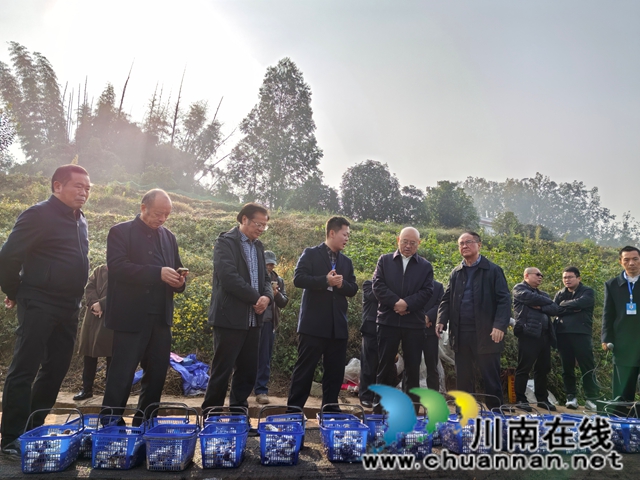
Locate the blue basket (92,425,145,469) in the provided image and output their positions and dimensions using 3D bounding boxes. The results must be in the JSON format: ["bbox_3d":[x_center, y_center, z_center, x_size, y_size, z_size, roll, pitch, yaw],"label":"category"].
[{"bbox_3d":[-1.039,1.074,2.599,0.238,0.164,0.347,4,-13,-11],"label":"blue basket"}]

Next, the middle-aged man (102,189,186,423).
[{"bbox_3d":[-1.234,0.449,3.530,0.450,1.700,0.530,-7,-15,37],"label":"middle-aged man"}]

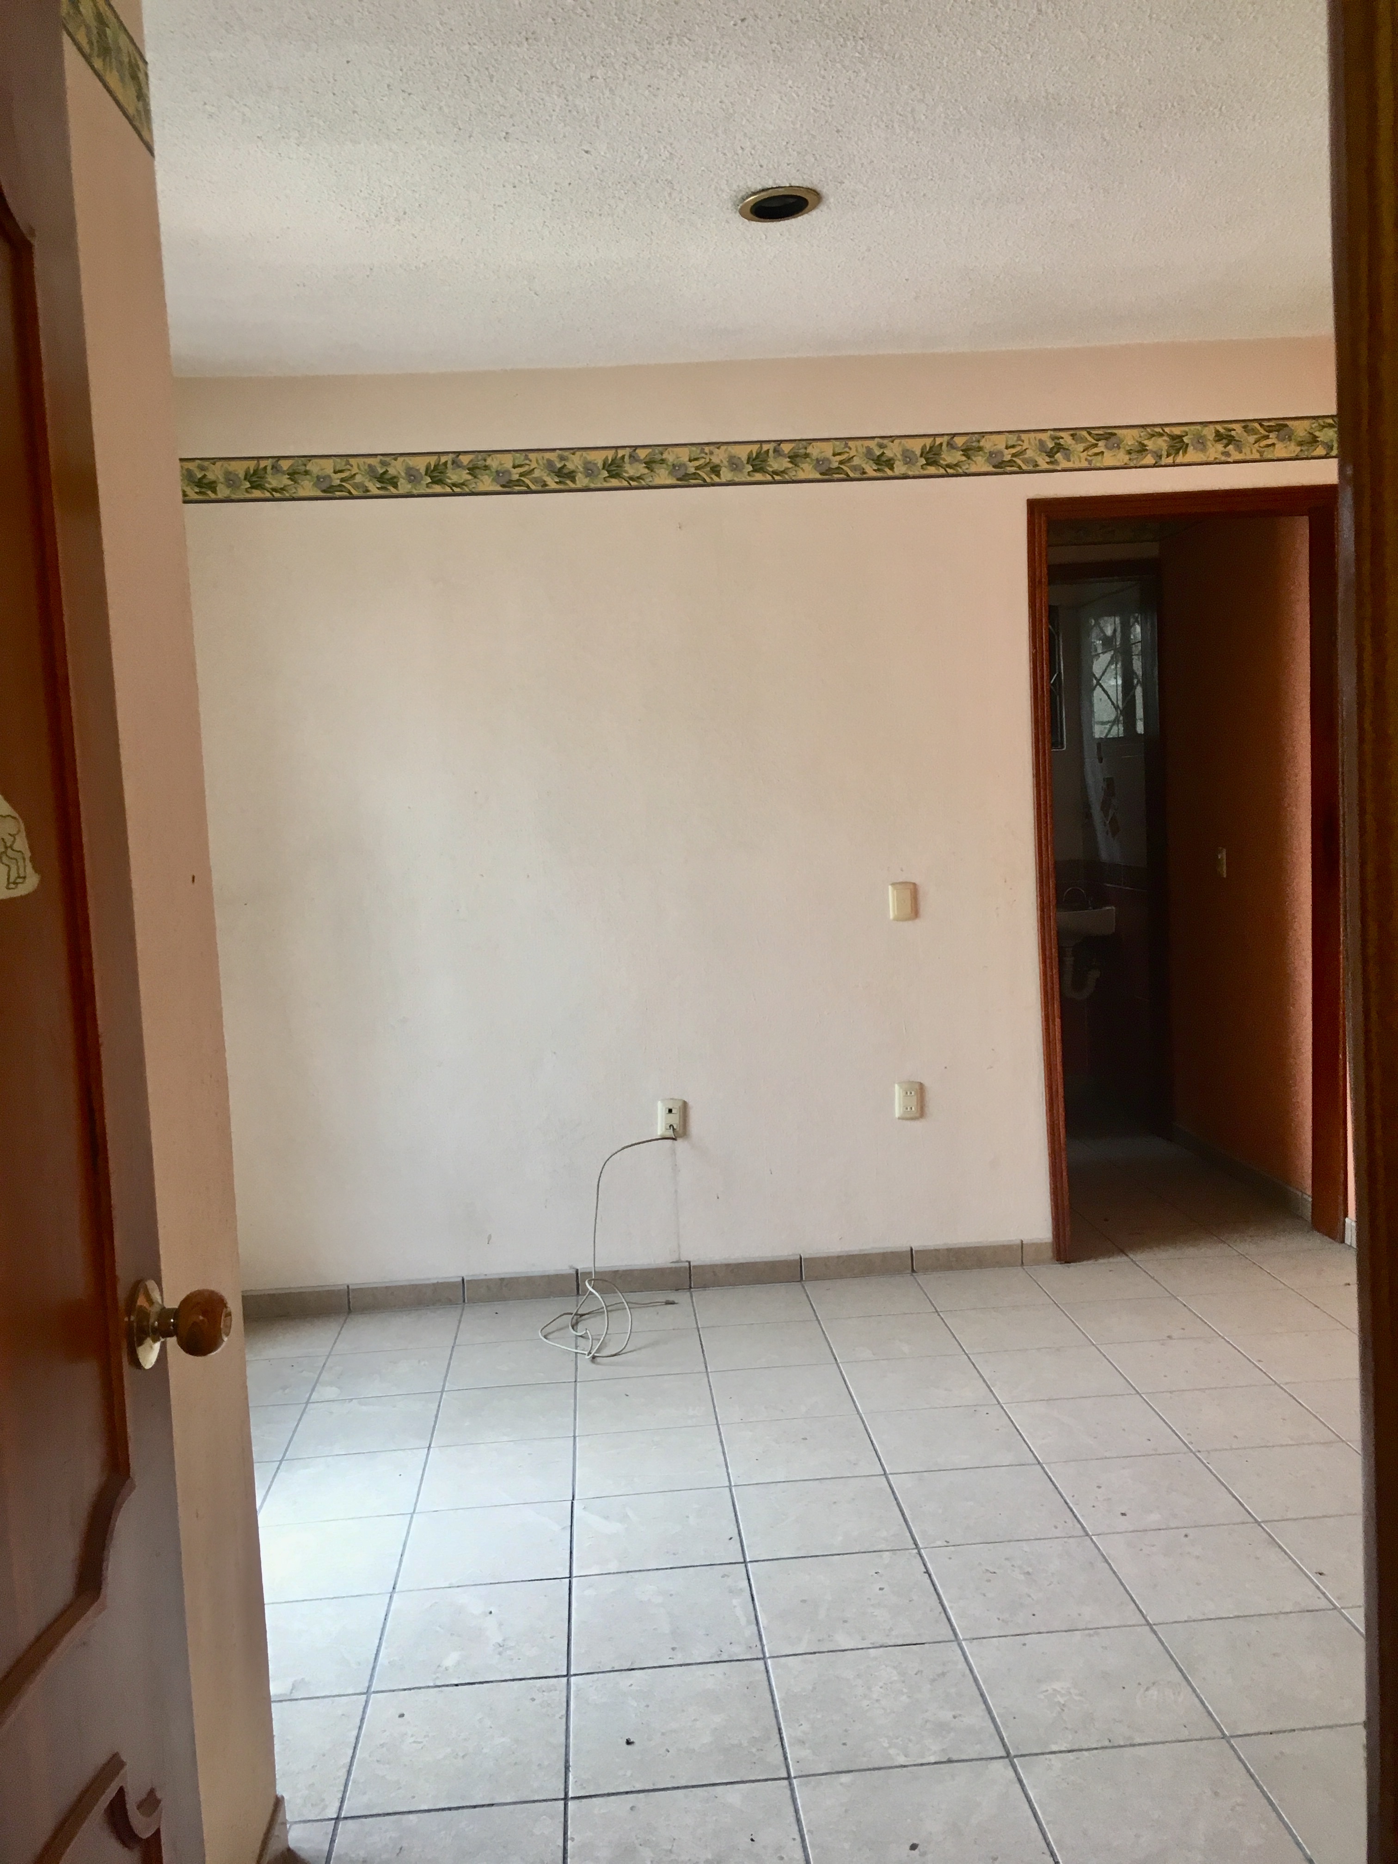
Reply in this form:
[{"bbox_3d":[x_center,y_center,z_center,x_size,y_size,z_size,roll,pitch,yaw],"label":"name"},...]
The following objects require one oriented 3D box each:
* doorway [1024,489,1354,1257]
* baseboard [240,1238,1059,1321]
[{"bbox_3d":[1.399,-0.151,4.508,0.888,2.165,0.152,-3,5,-4],"label":"doorway"},{"bbox_3d":[-0.131,0.979,4.429,2.295,0.078,0.022,-3,5,-4],"label":"baseboard"}]

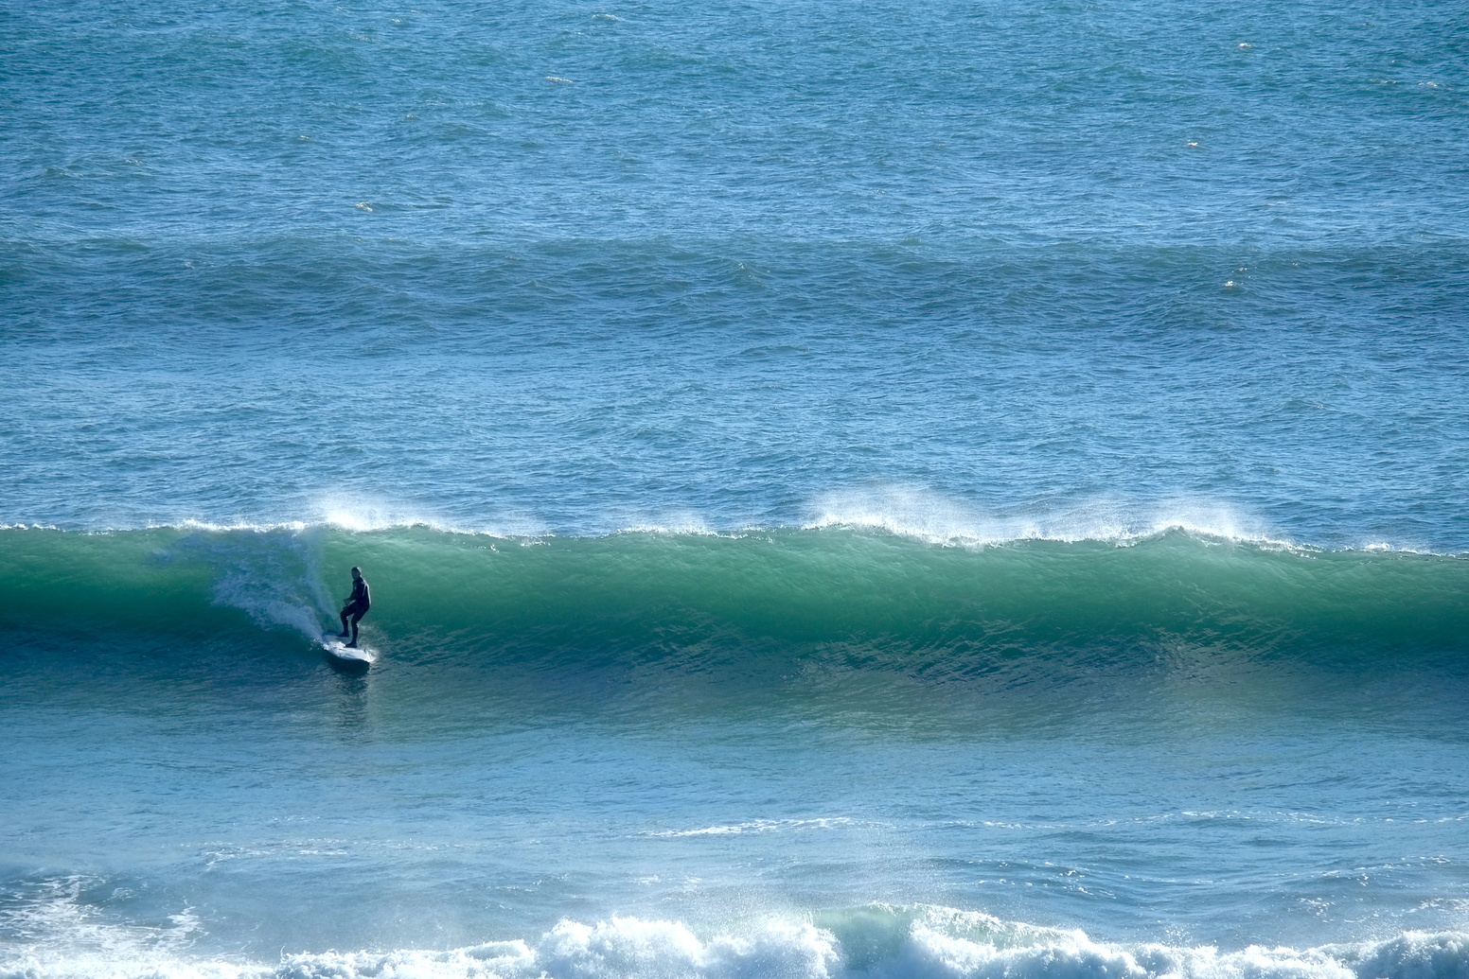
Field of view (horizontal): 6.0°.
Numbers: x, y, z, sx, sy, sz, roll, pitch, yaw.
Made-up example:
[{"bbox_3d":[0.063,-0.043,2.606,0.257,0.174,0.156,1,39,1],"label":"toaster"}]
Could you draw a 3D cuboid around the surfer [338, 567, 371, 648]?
[{"bbox_3d":[-7.632,2.375,283.000,0.600,1.600,0.700,-4,8,-32],"label":"surfer"}]

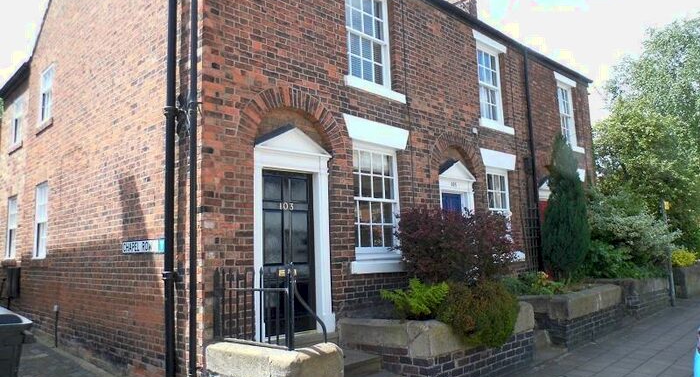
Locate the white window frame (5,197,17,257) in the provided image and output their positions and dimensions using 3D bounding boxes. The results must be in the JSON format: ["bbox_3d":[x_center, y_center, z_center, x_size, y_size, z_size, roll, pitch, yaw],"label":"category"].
[{"bbox_3d":[-7.305,0.835,11.033,0.150,1.370,0.950,5,-10,-45],"label":"white window frame"}]

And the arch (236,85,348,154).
[{"bbox_3d":[-0.703,-0.848,6.160,1.650,0.740,0.200,5,-10,-45],"label":"arch"}]

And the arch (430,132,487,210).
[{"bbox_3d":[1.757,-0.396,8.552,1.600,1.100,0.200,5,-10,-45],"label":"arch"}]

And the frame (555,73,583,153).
[{"bbox_3d":[5.278,-1.792,12.250,1.390,1.800,0.180,5,-10,-45],"label":"frame"}]

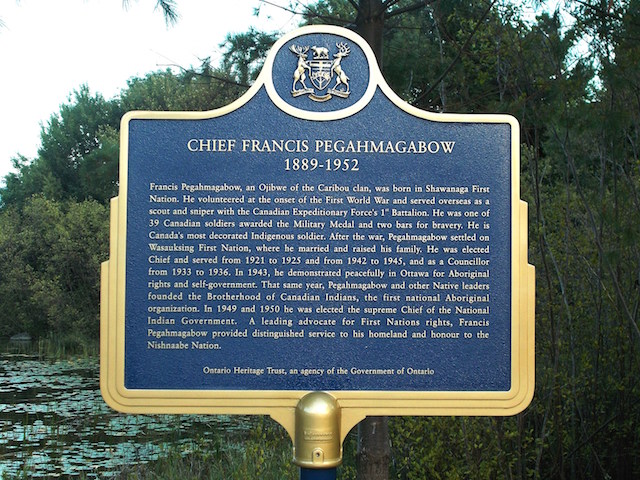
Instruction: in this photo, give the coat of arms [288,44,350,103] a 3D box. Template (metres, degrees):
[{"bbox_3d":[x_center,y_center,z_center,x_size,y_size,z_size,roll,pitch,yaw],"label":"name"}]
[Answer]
[{"bbox_3d":[0.000,-0.409,2.613,0.150,0.147,0.025,0,-2,-2],"label":"coat of arms"}]

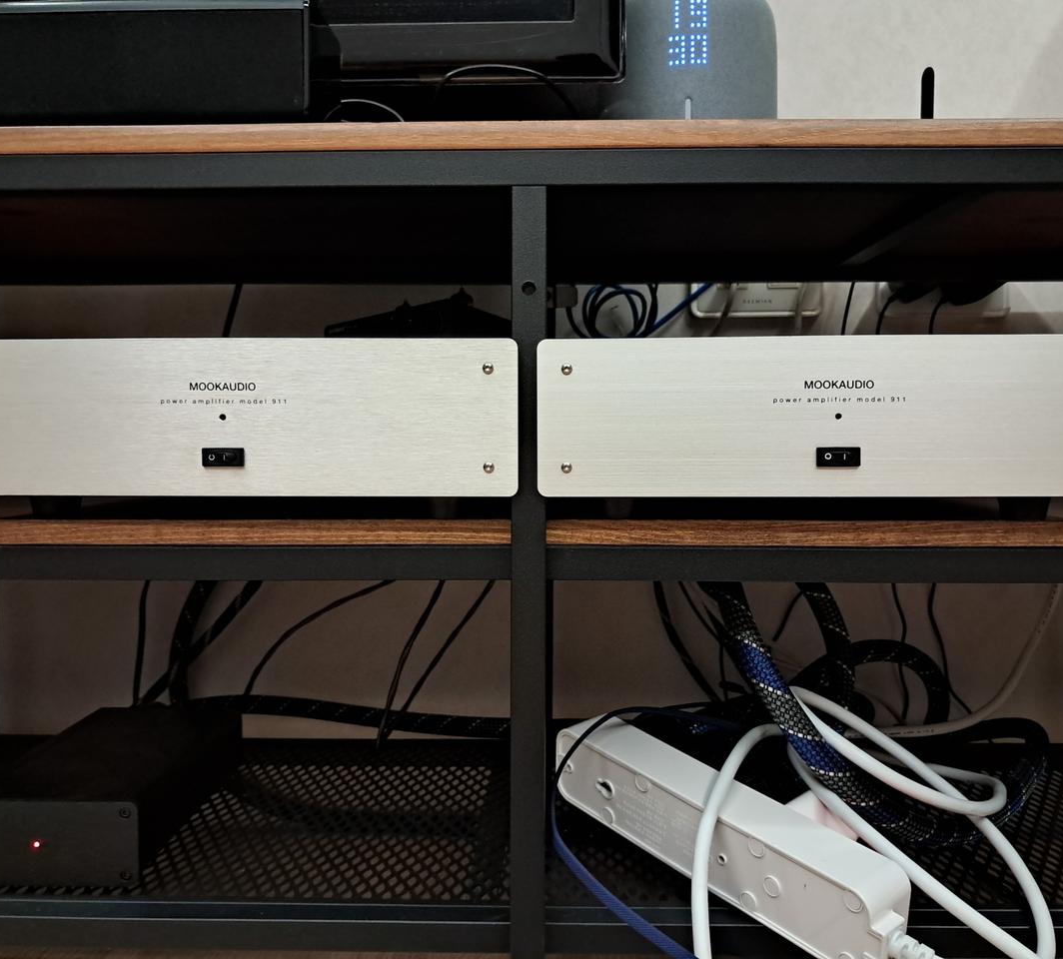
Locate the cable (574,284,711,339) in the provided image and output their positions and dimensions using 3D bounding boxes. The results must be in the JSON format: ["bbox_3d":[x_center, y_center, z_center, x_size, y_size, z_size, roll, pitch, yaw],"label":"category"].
[{"bbox_3d":[0.128,-0.189,1.130,0.158,0.080,0.050,0,2,0],"label":"cable"}]

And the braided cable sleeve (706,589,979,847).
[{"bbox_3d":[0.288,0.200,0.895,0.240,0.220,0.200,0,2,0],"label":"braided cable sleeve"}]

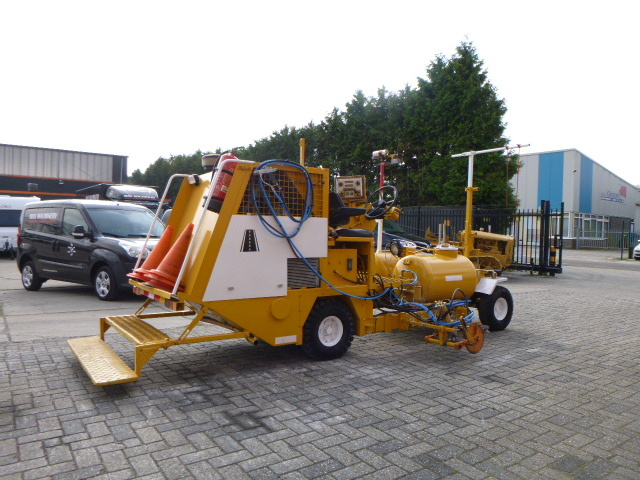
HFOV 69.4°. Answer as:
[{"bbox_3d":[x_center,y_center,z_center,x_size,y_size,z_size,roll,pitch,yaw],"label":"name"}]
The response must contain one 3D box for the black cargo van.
[{"bbox_3d":[-4.301,0.142,9.396,4.390,1.850,1.850,2,1,34],"label":"black cargo van"}]

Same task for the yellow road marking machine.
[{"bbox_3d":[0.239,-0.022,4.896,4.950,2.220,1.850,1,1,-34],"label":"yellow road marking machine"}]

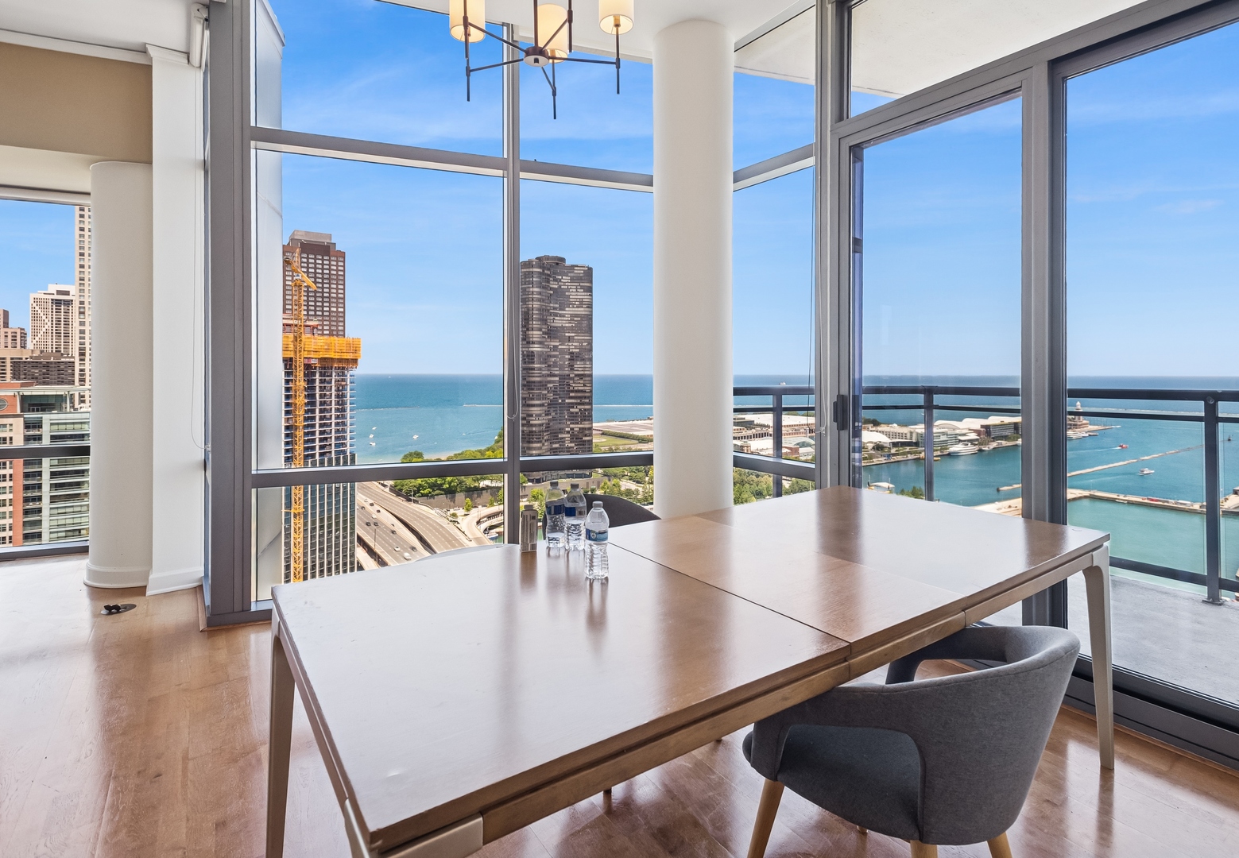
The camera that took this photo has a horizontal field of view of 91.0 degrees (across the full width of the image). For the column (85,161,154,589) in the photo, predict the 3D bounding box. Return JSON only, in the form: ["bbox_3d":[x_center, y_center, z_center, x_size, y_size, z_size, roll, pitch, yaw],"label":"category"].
[{"bbox_3d":[-3.110,-0.360,3.980,0.560,2.600,0.560,0,3,0],"label":"column"}]

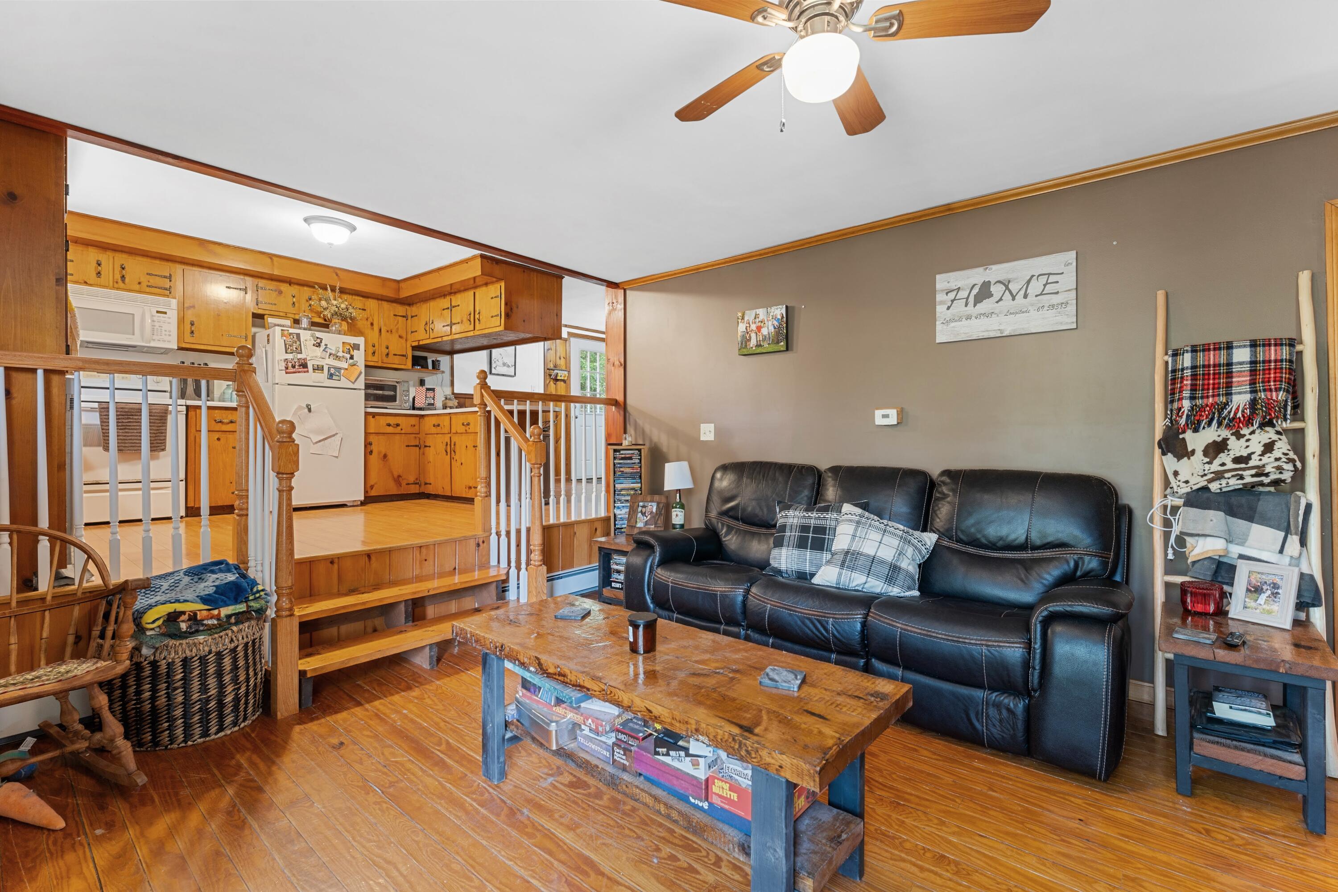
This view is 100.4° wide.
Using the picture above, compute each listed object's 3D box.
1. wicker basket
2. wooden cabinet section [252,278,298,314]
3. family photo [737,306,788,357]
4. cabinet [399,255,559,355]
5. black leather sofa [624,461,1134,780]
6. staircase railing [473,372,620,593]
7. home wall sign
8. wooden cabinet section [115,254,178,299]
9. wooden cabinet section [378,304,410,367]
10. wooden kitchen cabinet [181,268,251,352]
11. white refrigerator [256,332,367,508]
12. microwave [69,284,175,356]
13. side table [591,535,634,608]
[{"bbox_3d":[-1.981,0.930,2.289,0.500,0.395,0.500,0,0,40],"label":"wicker basket"},{"bbox_3d":[-3.705,-1.356,5.189,0.300,0.294,0.361,1,1,39],"label":"wooden cabinet section"},{"bbox_3d":[0.616,-0.753,3.680,0.362,0.287,0.033,0,0,40],"label":"family photo"},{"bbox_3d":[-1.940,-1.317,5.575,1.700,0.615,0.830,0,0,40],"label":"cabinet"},{"bbox_3d":[0.858,0.612,2.887,2.340,1.025,0.860,0,0,40],"label":"black leather sofa"},{"bbox_3d":[-0.642,0.315,3.877,0.650,1.610,1.220,0,0,40],"label":"staircase railing"},{"bbox_3d":[1.665,-0.726,2.790,0.610,0.365,0.022,0,0,40],"label":"home wall sign"},{"bbox_3d":[-4.264,-1.336,4.510,0.300,0.295,0.371,1,1,39],"label":"wooden cabinet section"},{"bbox_3d":[-3.022,-1.170,6.021,0.300,0.678,0.331,1,1,39],"label":"wooden cabinet section"},{"bbox_3d":[-3.957,-1.136,4.831,0.320,0.698,0.493,0,0,40],"label":"wooden kitchen cabinet"},{"bbox_3d":[-3.391,-0.233,5.275,0.690,1.590,0.700,0,0,40],"label":"white refrigerator"},{"bbox_3d":[-4.351,-0.980,4.332,0.370,0.415,0.755,0,0,40],"label":"microwave"},{"bbox_3d":[-0.229,0.881,4.040,0.410,0.475,0.540,0,0,40],"label":"side table"}]

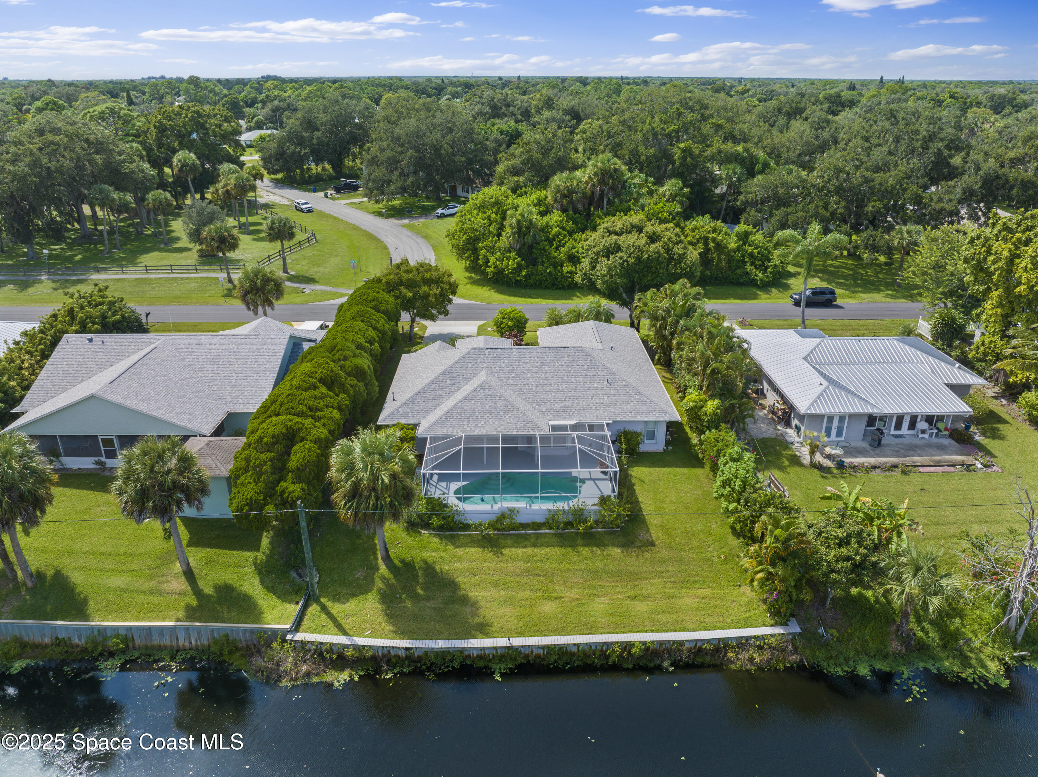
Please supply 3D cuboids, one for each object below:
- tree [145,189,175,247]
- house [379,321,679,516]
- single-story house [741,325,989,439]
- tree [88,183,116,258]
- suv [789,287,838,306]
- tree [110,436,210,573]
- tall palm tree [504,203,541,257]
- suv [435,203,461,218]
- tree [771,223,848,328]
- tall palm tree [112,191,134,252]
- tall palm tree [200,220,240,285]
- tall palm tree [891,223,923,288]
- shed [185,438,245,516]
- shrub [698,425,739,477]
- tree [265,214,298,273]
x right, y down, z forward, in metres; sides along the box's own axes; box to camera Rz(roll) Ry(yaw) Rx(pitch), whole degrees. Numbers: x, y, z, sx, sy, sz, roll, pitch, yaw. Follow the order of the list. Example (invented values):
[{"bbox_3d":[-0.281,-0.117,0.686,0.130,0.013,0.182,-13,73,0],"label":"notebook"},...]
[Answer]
[{"bbox_3d":[-54.946,-26.333,111.016,4.720,8.530,4.720,0,23,0],"label":"tree"},{"bbox_3d":[0.621,-0.326,53.481,20.400,5.700,27.500,0,23,-1],"label":"house"},{"bbox_3d":[27.553,-1.515,58.009,16.300,4.400,18.300,0,23,0],"label":"single-story house"},{"bbox_3d":[-60.215,-24.558,105.040,4.090,10.130,4.090,0,23,0],"label":"tree"},{"bbox_3d":[33.999,-10.592,82.990,4.830,1.830,1.930,0,23,-1],"label":"suv"},{"bbox_3d":[-17.762,6.173,36.533,5.000,7.500,4.900,0,23,0],"label":"tree"},{"bbox_3d":[0.536,-18.536,91.095,4.800,9.400,4.800,0,23,0],"label":"tall palm tree"},{"bbox_3d":[-13.285,-33.644,136.047,4.650,1.680,1.880,-16,28,-33],"label":"suv"},{"bbox_3d":[28.886,-10.926,72.631,7.620,11.390,7.400,0,23,0],"label":"tree"},{"bbox_3d":[-58.131,-24.644,106.153,4.100,8.500,3.800,0,23,0],"label":"tall palm tree"},{"bbox_3d":[-37.755,-17.310,91.661,5.120,8.000,5.120,0,23,0],"label":"tall palm tree"},{"bbox_3d":[47.257,-16.297,88.696,3.860,7.890,3.860,0,23,0],"label":"tall palm tree"},{"bbox_3d":[-17.244,4.684,40.469,3.780,3.570,4.460,0,23,-1],"label":"shed"},{"bbox_3d":[13.400,4.137,48.748,2.700,2.700,2.700,0,23,0],"label":"shrub"},{"bbox_3d":[-31.132,-18.962,94.849,4.240,7.700,4.240,0,23,0],"label":"tree"}]

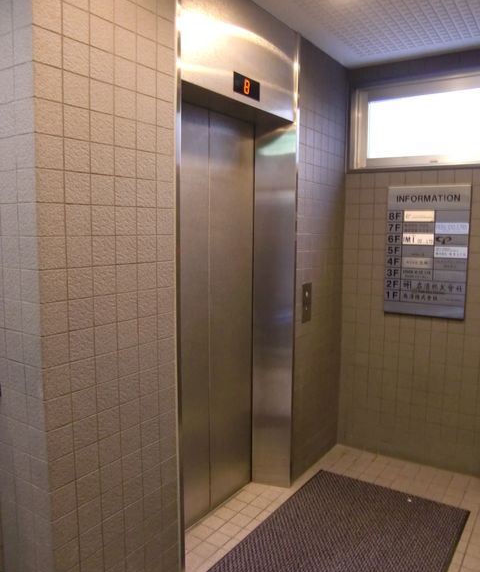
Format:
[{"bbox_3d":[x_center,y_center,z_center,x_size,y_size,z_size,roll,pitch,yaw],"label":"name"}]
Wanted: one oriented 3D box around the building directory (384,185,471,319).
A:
[{"bbox_3d":[1.149,-0.212,3.198,0.486,0.801,0.025,4,7,34],"label":"building directory"}]

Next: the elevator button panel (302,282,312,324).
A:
[{"bbox_3d":[0.390,0.100,3.063,0.015,0.228,0.122,4,7,34],"label":"elevator button panel"}]

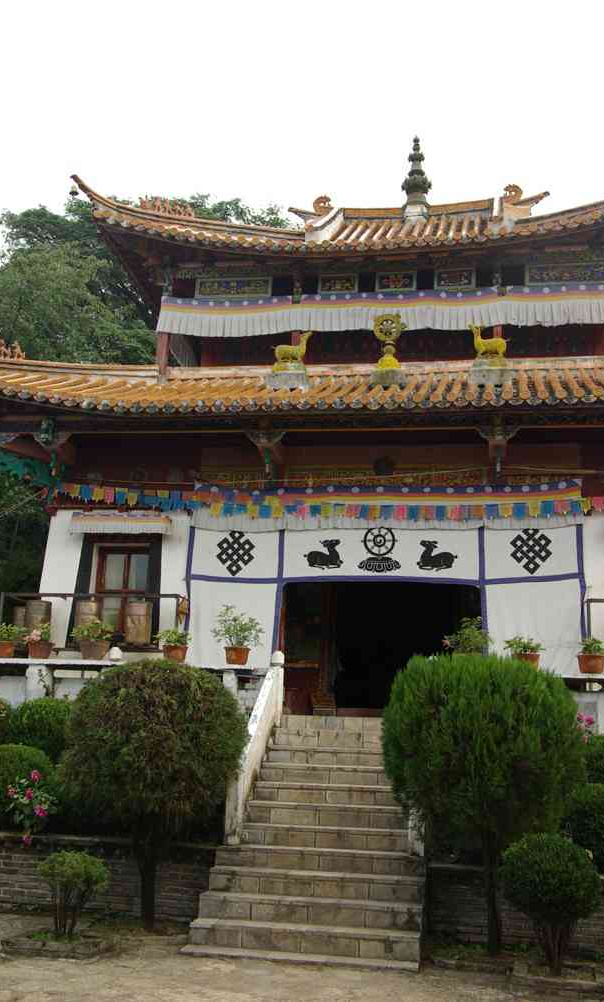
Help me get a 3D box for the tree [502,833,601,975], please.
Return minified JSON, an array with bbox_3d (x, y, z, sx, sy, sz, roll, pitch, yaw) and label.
[{"bbox_3d":[1.827,2.954,8.157,0.722,1.005,0.701,0,-13,11],"label":"tree"}]

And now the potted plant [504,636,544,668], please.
[{"bbox_3d":[2.253,1.556,11.316,0.401,0.354,0.373,0,-13,11],"label":"potted plant"}]

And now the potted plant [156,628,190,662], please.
[{"bbox_3d":[-1.399,1.559,12.007,0.362,0.365,0.336,0,-13,11],"label":"potted plant"}]

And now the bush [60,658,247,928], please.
[{"bbox_3d":[-1.281,2.480,9.507,1.583,2.250,1.535,0,-13,11],"label":"bush"}]

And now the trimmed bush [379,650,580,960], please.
[{"bbox_3d":[1.477,2.438,9.083,1.625,2.389,1.576,0,-13,11],"label":"trimmed bush"}]

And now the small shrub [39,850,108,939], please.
[{"bbox_3d":[-1.985,3.405,9.656,0.653,0.707,0.630,0,-13,9],"label":"small shrub"}]

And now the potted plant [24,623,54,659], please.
[{"bbox_3d":[-3.110,1.646,13.124,0.373,0.423,0.360,0,-13,9],"label":"potted plant"}]

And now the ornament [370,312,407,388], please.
[{"bbox_3d":[1.166,-2.033,14.995,0.460,1.026,0.380,0,-13,11],"label":"ornament"}]

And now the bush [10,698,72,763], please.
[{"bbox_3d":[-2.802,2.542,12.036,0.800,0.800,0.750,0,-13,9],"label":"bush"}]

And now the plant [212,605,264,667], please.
[{"bbox_3d":[-0.691,1.437,11.901,0.548,0.662,0.510,0,-13,11],"label":"plant"}]

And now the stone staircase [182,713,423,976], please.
[{"bbox_3d":[0.263,3.058,10.692,1.916,2.035,3.449,0,-13,9],"label":"stone staircase"}]

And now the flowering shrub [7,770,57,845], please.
[{"bbox_3d":[-2.572,2.922,10.612,0.501,0.679,0.450,0,-13,9],"label":"flowering shrub"}]

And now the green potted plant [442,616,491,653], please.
[{"bbox_3d":[1.825,1.487,12.347,0.549,0.410,0.500,0,-13,9],"label":"green potted plant"}]

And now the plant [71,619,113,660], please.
[{"bbox_3d":[-2.454,1.620,13.021,0.513,0.490,0.470,0,-13,9],"label":"plant"}]

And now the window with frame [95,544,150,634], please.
[{"bbox_3d":[-2.664,1.321,16.502,0.834,1.374,0.140,0,-13,9],"label":"window with frame"}]

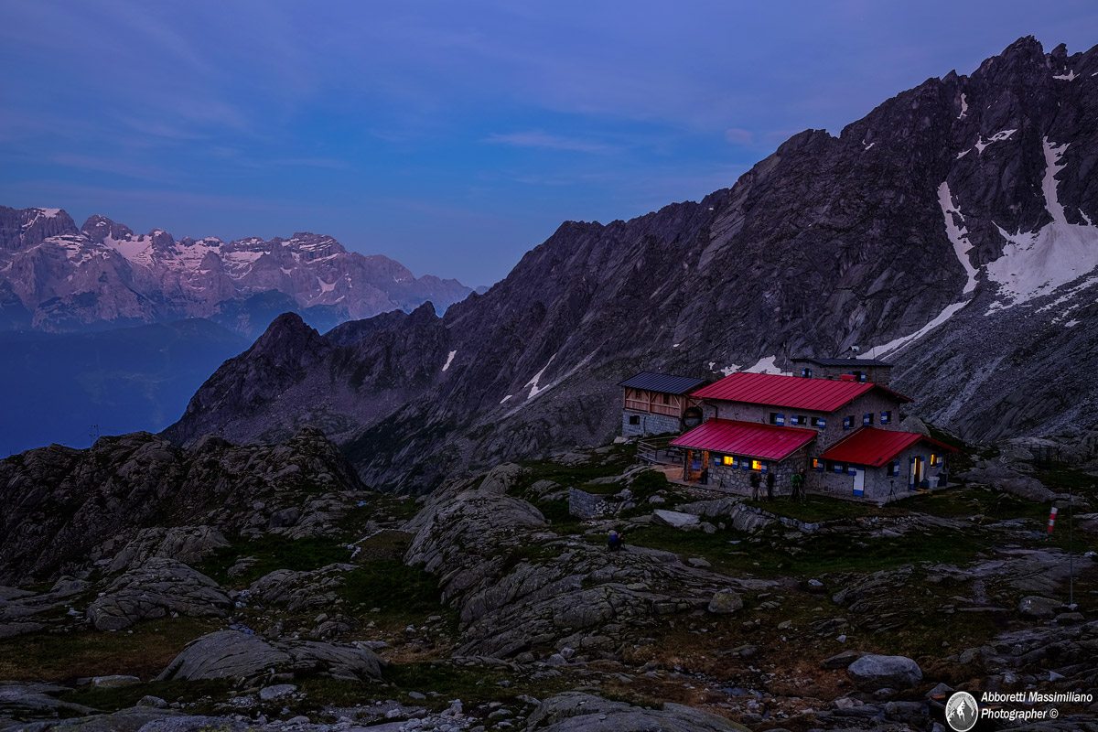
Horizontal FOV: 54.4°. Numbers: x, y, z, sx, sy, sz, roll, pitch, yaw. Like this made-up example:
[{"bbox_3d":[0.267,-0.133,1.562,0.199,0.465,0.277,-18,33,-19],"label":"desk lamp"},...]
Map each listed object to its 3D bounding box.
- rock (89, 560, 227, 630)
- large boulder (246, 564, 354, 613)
[{"bbox_3d":[-18.139,10.290,49.500,6.400,2.400,5.200,-2,5,-20],"label":"rock"},{"bbox_3d":[-11.941,10.451,51.500,5.100,1.500,4.500,-2,5,-13],"label":"large boulder"}]

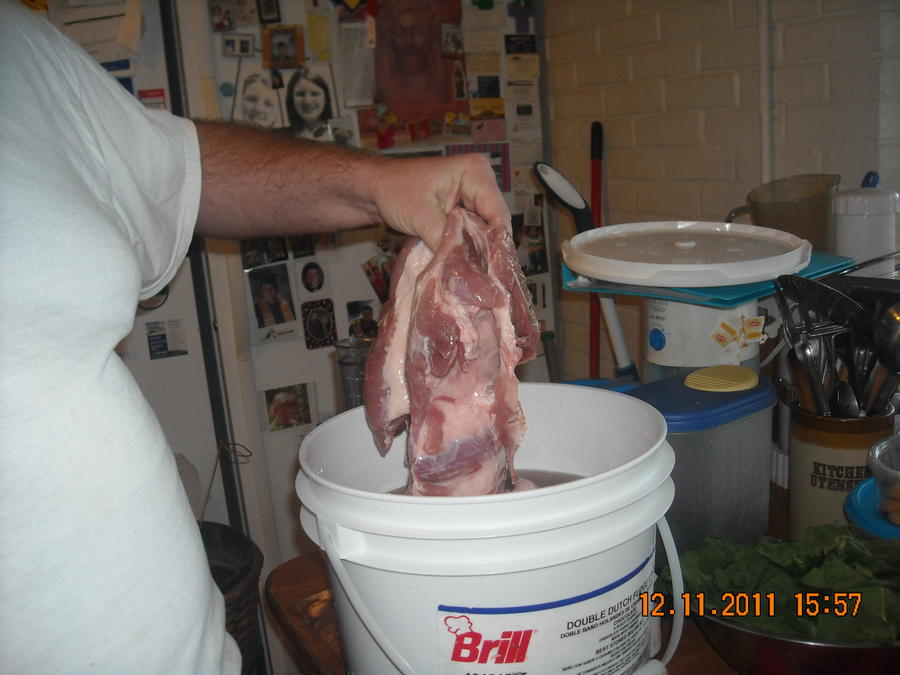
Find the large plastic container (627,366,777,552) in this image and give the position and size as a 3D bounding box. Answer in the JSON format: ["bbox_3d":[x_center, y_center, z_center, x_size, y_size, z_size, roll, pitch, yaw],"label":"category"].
[{"bbox_3d":[0.309,0.180,1.141,0.207,0.260,0.128,-13,16,-33],"label":"large plastic container"}]

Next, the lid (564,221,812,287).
[{"bbox_3d":[0.318,-0.117,1.231,0.314,0.032,0.314,-3,16,1],"label":"lid"}]

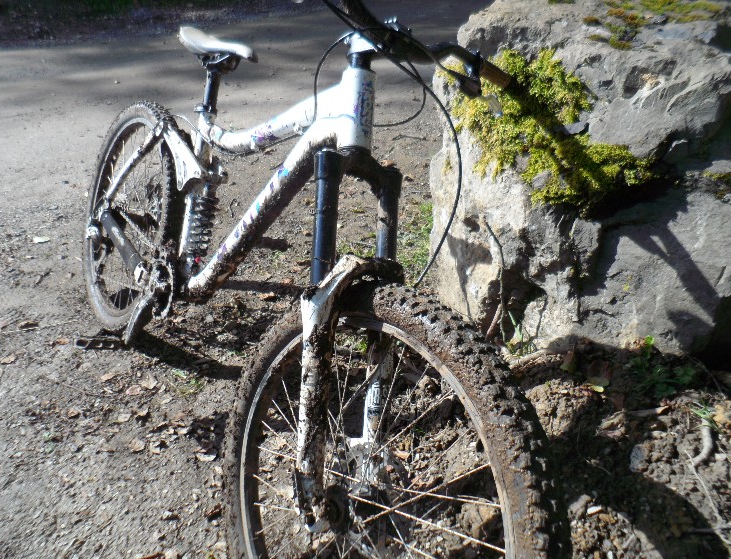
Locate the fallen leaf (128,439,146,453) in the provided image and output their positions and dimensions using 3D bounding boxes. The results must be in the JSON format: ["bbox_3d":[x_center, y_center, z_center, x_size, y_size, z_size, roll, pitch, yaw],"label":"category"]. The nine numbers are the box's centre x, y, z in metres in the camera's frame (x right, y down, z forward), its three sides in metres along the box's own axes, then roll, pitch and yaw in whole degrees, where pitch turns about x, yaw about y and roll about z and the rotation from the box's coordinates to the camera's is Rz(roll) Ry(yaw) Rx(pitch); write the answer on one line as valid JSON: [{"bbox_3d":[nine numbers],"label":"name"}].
[{"bbox_3d":[-0.532,0.389,1.302,0.038,0.010,0.028,-10,34,-24],"label":"fallen leaf"}]

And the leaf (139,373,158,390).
[{"bbox_3d":[-0.573,0.272,1.486,0.043,0.014,0.050,-8,34,-22],"label":"leaf"}]

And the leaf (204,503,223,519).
[{"bbox_3d":[-0.319,0.485,1.176,0.042,0.014,0.017,-23,41,-39],"label":"leaf"}]

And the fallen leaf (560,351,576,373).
[{"bbox_3d":[0.578,0.236,1.600,0.042,0.042,0.042,20,34,21],"label":"fallen leaf"}]

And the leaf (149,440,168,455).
[{"bbox_3d":[-0.483,0.392,1.306,0.037,0.012,0.030,-8,34,-22],"label":"leaf"}]

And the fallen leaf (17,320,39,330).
[{"bbox_3d":[-0.985,0.134,1.635,0.058,0.016,0.026,-15,37,-31],"label":"fallen leaf"}]

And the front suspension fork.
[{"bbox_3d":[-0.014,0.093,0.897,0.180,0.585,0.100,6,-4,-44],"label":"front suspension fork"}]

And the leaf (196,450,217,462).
[{"bbox_3d":[-0.368,0.410,1.296,0.044,0.012,0.025,-4,33,-17],"label":"leaf"}]

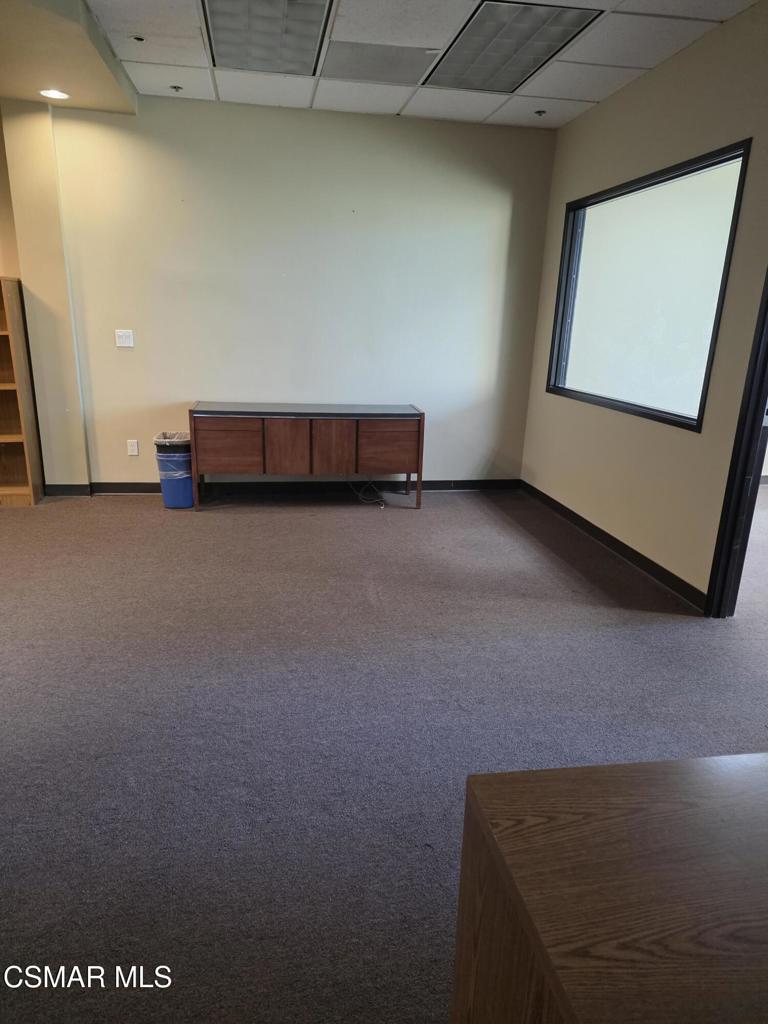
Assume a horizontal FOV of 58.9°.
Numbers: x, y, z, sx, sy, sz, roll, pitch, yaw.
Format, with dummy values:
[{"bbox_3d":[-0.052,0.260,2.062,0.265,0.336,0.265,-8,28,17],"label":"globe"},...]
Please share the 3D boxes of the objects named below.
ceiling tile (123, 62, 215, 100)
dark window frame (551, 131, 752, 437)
[{"bbox_3d":[-1.291,-2.651,4.175,0.506,0.020,0.657,-1,16,-10],"label":"ceiling tile"},{"bbox_3d":[1.466,-1.279,4.083,0.100,1.308,1.937,-1,16,-10],"label":"dark window frame"}]

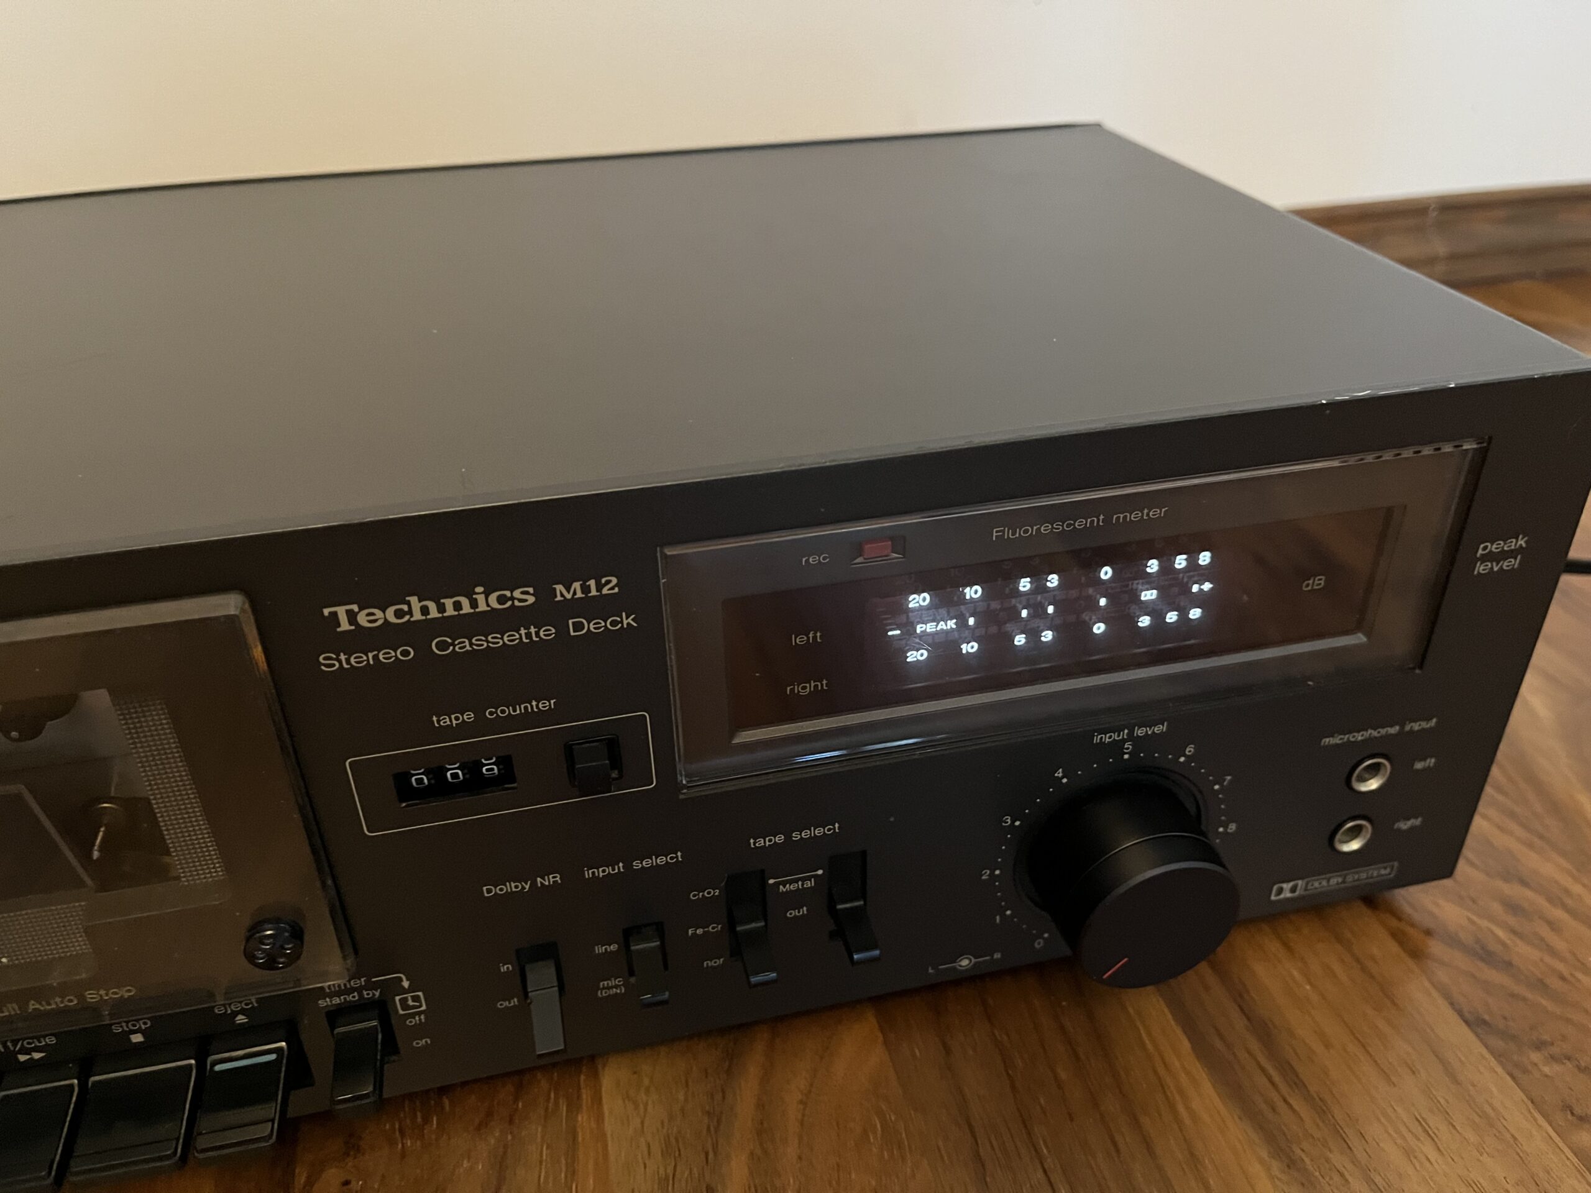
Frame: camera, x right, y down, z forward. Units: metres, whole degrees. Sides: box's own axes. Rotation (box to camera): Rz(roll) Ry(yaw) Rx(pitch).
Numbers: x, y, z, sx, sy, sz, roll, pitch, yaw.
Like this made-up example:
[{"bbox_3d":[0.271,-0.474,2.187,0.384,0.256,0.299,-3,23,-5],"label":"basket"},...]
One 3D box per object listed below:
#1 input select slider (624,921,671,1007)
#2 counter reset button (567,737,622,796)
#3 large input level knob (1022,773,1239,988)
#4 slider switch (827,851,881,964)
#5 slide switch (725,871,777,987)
[{"bbox_3d":[-0.024,0.063,0.197,0.006,0.012,0.013,-8,33,-11],"label":"input select slider"},{"bbox_3d":[-0.030,0.026,0.178,0.008,0.008,0.005,-8,33,-11],"label":"counter reset button"},{"bbox_3d":[0.060,0.051,0.209,0.034,0.034,0.019,-8,33,-11],"label":"large input level knob"},{"bbox_3d":[0.010,0.055,0.202,0.007,0.020,0.013,-8,33,-11],"label":"slider switch"},{"bbox_3d":[-0.007,0.057,0.199,0.006,0.020,0.013,-8,33,-11],"label":"slide switch"}]

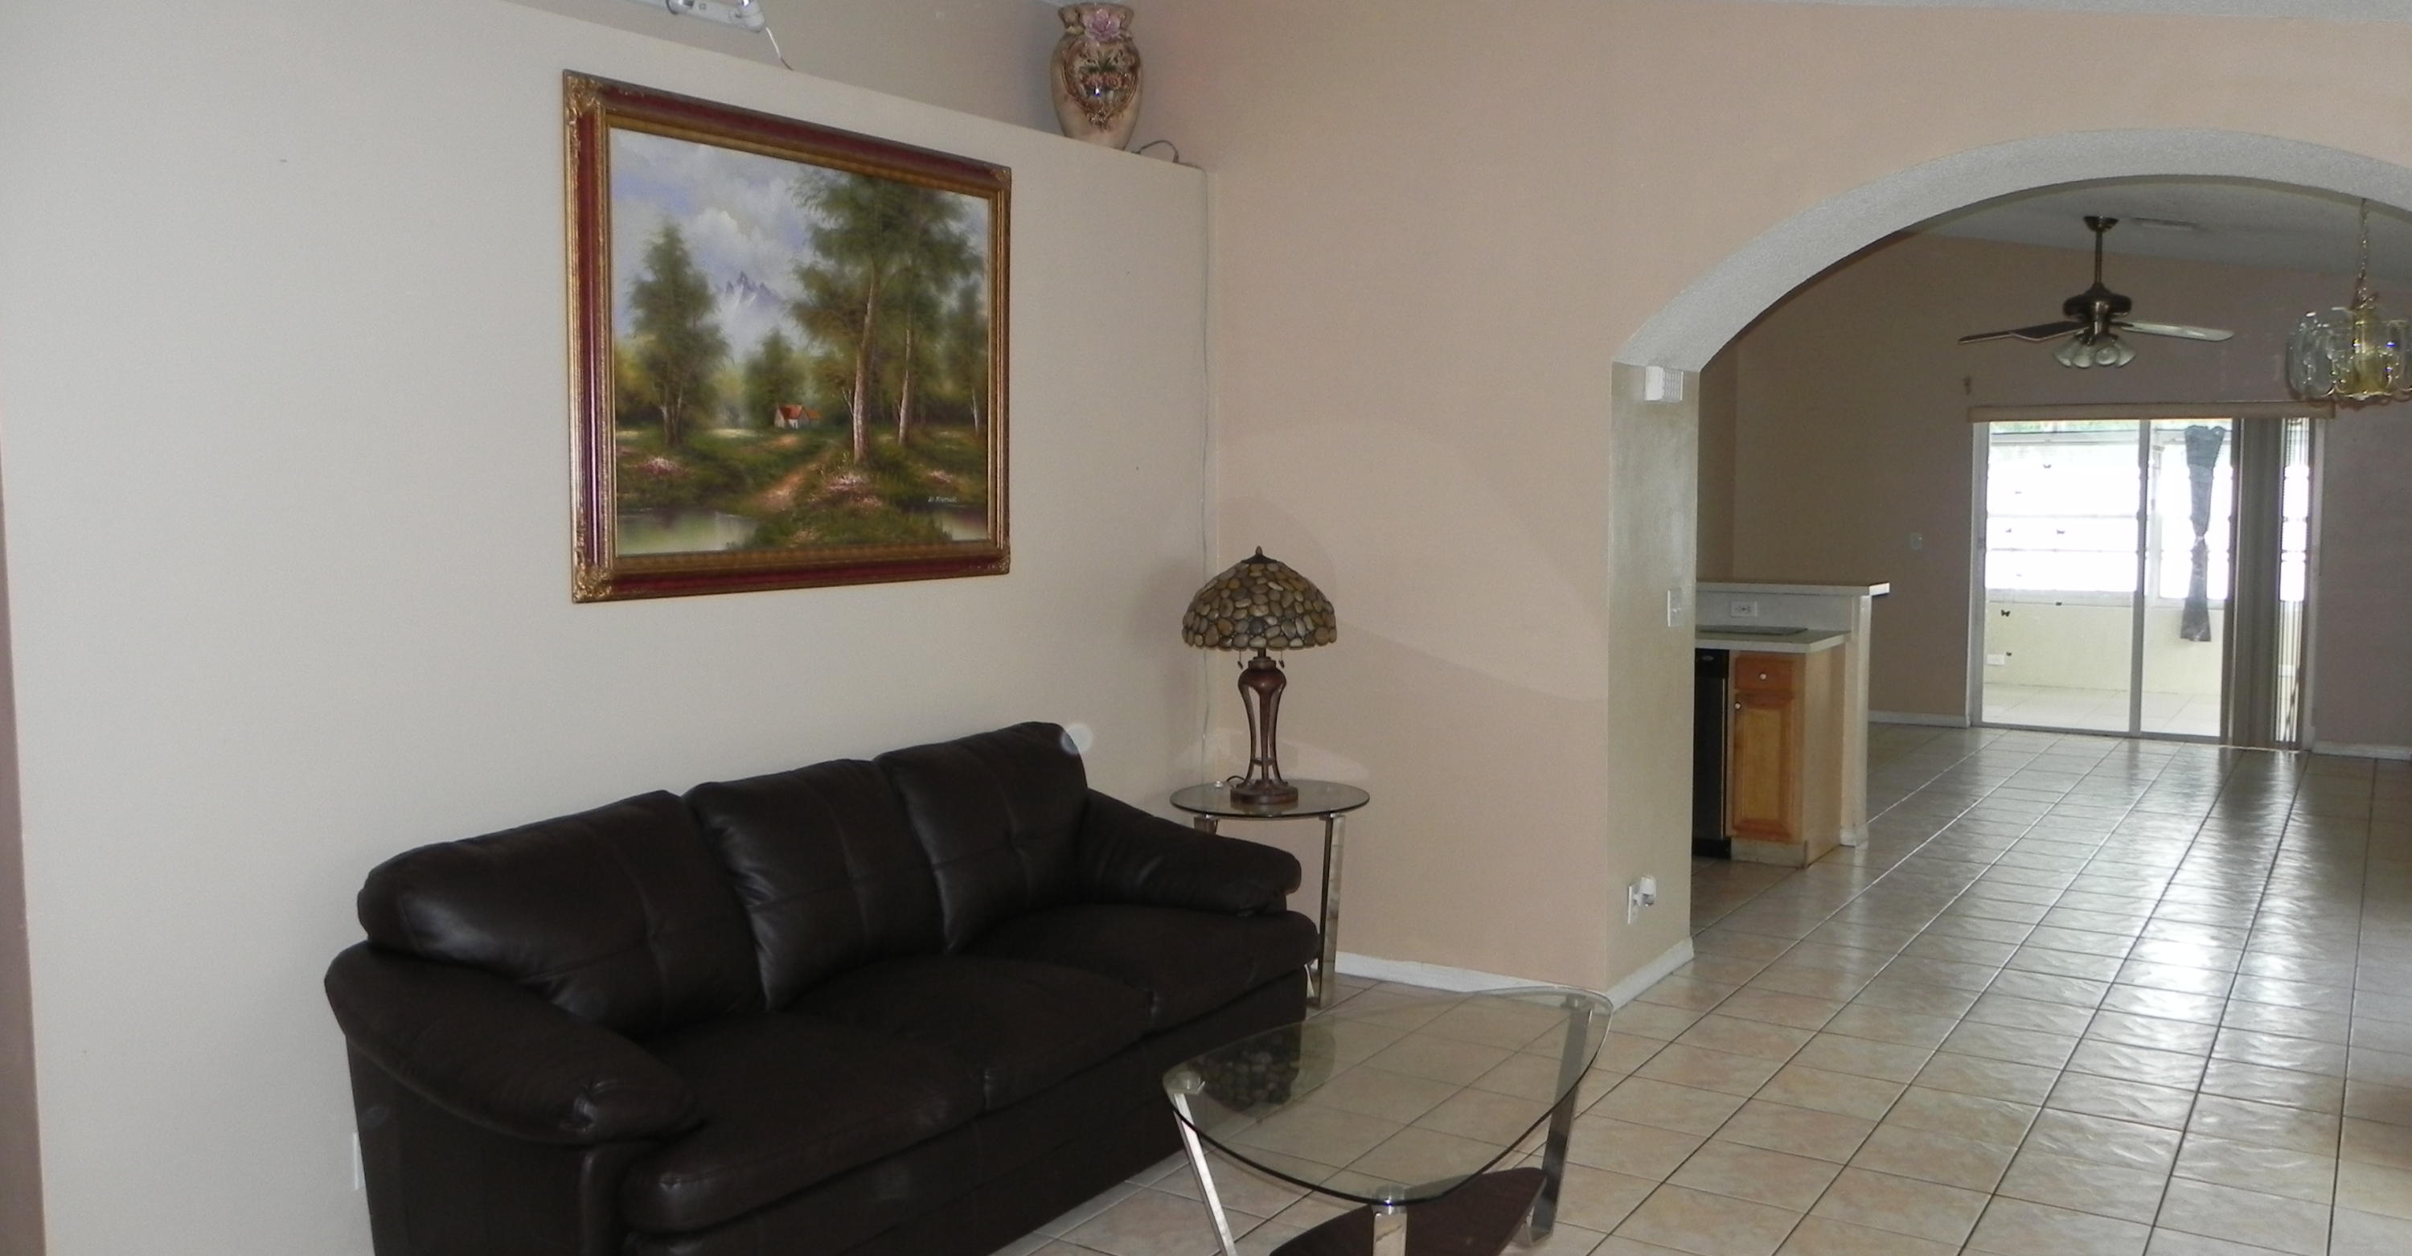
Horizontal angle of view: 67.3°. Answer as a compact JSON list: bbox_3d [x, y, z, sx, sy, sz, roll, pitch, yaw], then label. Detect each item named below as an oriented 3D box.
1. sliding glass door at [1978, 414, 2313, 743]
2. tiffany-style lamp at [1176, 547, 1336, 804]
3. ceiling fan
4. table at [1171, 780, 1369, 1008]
[{"bbox_3d":[5.484,-0.327,10.687,1.814,1.974,0.120,3,6,33],"label":"sliding glass door"},{"bbox_3d":[0.171,0.142,5.374,0.458,0.753,0.458,0,5,2],"label":"tiffany-style lamp"},{"bbox_3d":[4.415,-1.666,8.978,1.276,0.738,1.276,2,5,26],"label":"ceiling fan"},{"bbox_3d":[0.195,0.813,5.463,0.598,0.613,0.598,0,5,2],"label":"table"}]

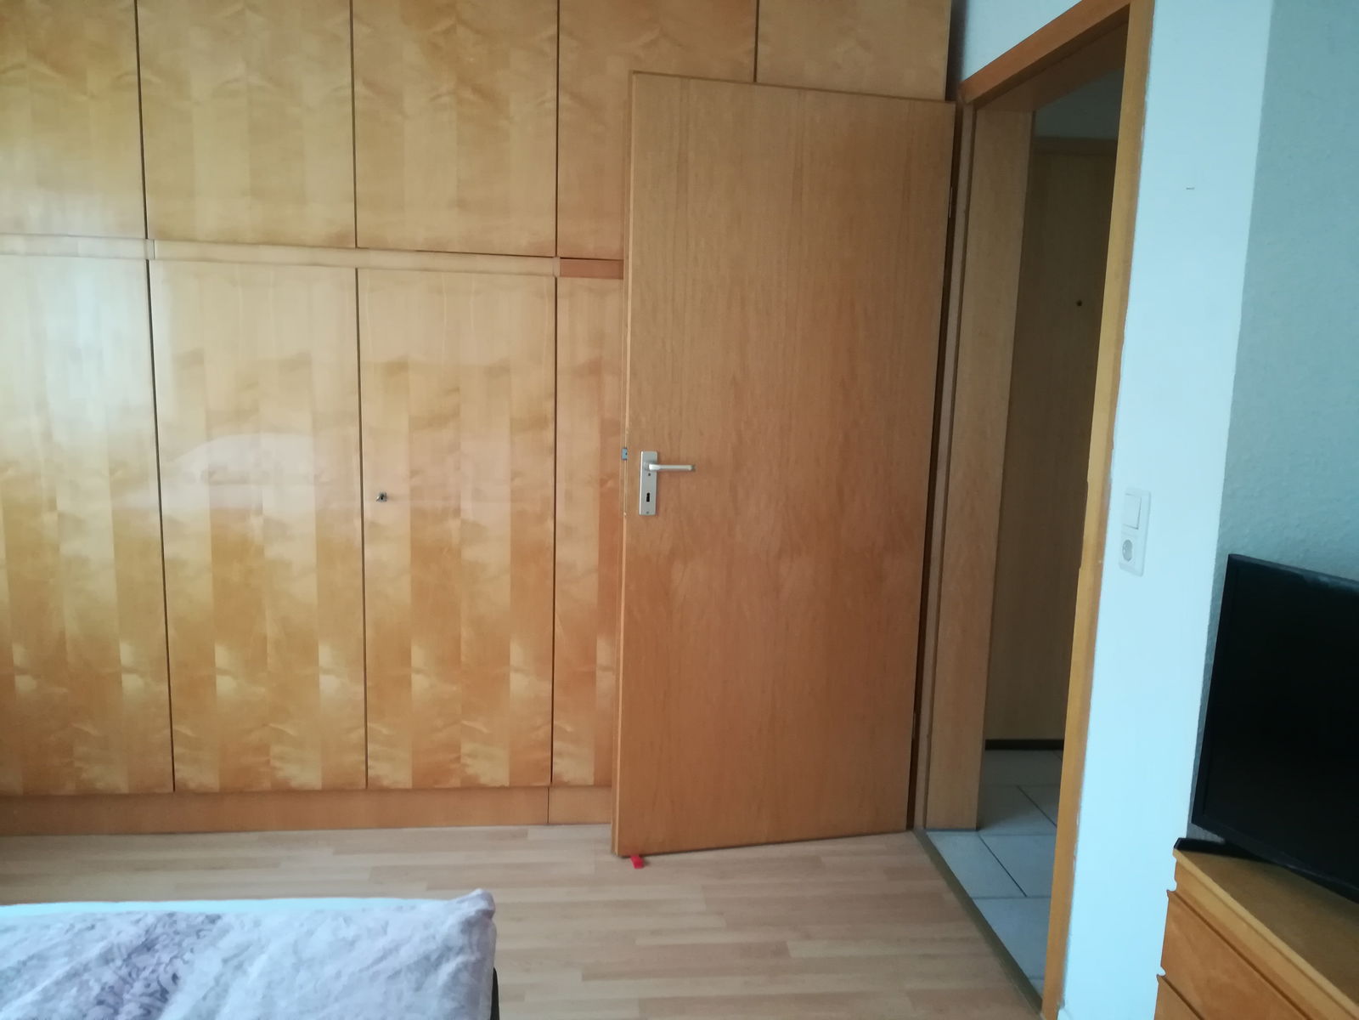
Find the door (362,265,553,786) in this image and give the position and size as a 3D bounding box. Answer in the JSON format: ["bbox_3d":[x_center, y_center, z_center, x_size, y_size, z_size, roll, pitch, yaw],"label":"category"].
[{"bbox_3d":[-0.592,0.076,2.743,0.499,1.394,0.027,1,9,-6],"label":"door"}]

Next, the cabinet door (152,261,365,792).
[{"bbox_3d":[-1.093,0.070,2.687,0.501,1.394,0.027,1,9,-6],"label":"cabinet door"}]

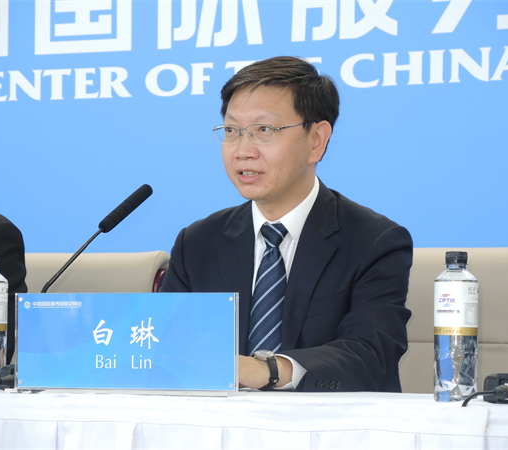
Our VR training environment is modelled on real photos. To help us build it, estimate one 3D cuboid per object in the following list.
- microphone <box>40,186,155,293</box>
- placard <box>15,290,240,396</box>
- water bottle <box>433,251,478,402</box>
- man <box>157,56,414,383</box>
[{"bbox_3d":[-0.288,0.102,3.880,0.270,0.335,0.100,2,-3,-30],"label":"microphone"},{"bbox_3d":[-0.194,0.181,3.570,0.375,0.155,0.075,-1,-3,24],"label":"placard"},{"bbox_3d":[0.294,0.148,3.400,0.065,0.219,0.065,0,-2,0],"label":"water bottle"},{"bbox_3d":[-0.028,0.352,3.760,0.530,1.300,0.740,-1,-3,22],"label":"man"}]

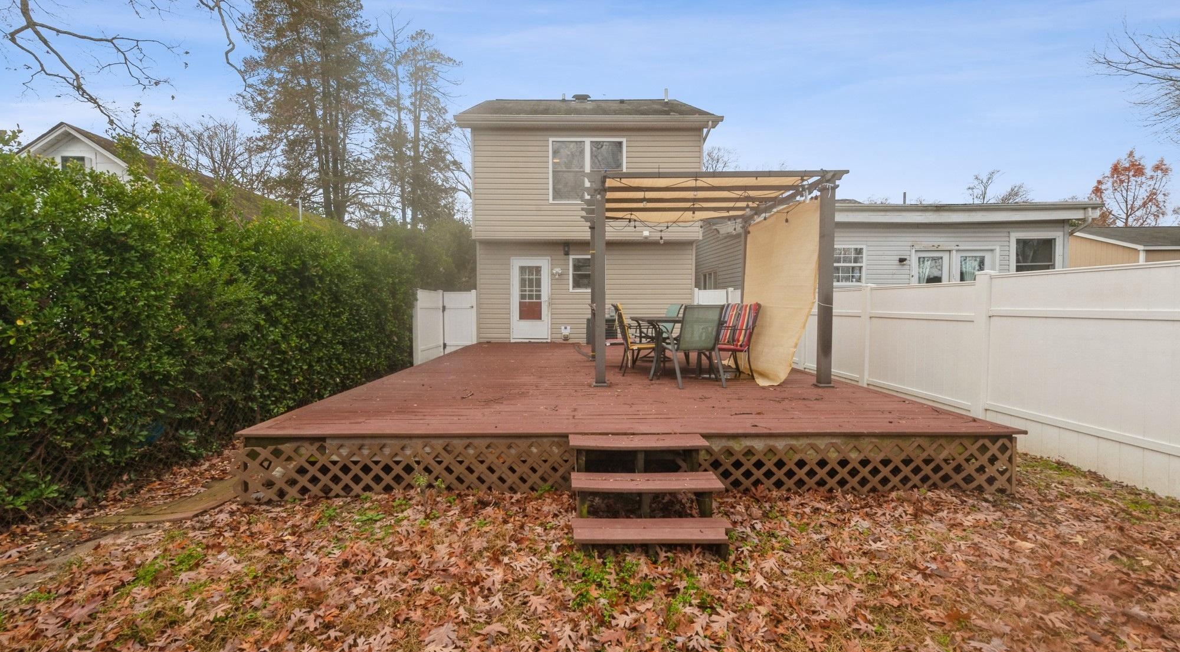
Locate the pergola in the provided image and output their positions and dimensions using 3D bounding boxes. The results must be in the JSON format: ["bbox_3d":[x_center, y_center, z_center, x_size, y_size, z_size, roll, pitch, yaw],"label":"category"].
[{"bbox_3d":[1.491,-0.624,6.778,3.100,2.550,2.840,0,3,-1],"label":"pergola"}]

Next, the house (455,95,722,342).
[{"bbox_3d":[-0.118,-3.345,14.961,6.300,8.150,8.500,0,3,-1],"label":"house"}]

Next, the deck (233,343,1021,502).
[{"bbox_3d":[0.172,0.858,7.521,5.800,0.490,8.250,0,3,-2],"label":"deck"}]

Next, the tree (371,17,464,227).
[{"bbox_3d":[-10.152,-9.004,26.481,5.484,18.339,5.484,0,3,-1],"label":"tree"}]

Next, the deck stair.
[{"bbox_3d":[0.370,1.082,3.108,0.980,0.510,0.740,0,3,-1],"label":"deck stair"}]

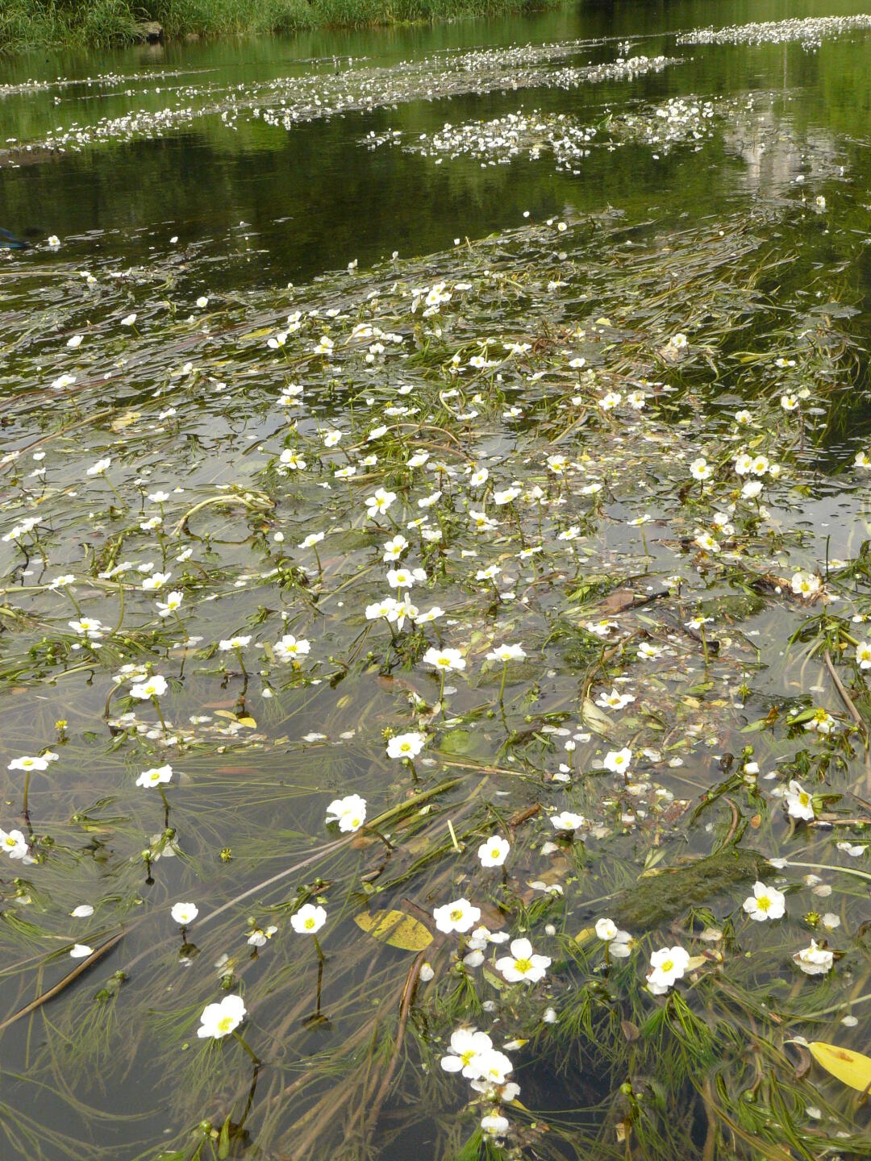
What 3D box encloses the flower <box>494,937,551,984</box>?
[{"bbox_3d":[0.045,0.196,0.815,0.028,0.009,0.028,0,36,3],"label":"flower"}]

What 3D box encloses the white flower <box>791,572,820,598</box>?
[{"bbox_3d":[0.342,0.004,1.453,0.027,0.011,0.027,3,53,13],"label":"white flower"}]

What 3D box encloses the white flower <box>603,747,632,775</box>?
[{"bbox_3d":[0.132,0.130,1.137,0.021,0.007,0.021,-9,56,10],"label":"white flower"}]

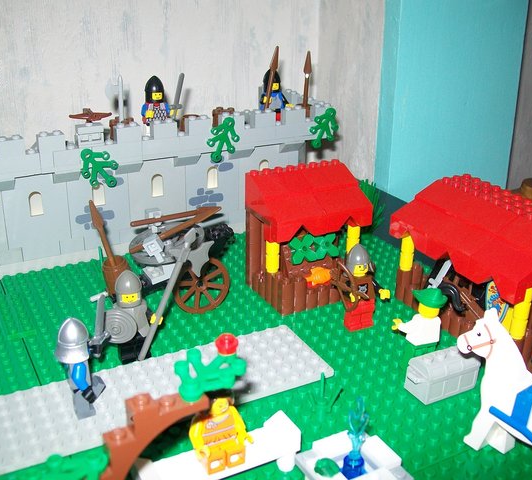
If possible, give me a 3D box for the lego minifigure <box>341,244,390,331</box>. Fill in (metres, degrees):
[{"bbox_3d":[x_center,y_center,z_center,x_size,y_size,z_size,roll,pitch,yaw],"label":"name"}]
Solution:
[{"bbox_3d":[0.051,0.026,0.351,0.025,0.045,0.018,-9,24,-22],"label":"lego minifigure"}]

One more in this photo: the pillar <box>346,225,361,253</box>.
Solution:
[{"bbox_3d":[0.054,-0.003,0.409,0.008,0.028,0.008,-11,26,-26],"label":"pillar"}]

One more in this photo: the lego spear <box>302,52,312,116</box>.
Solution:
[{"bbox_3d":[0.030,-0.110,0.479,0.006,0.050,0.004,-11,26,-26],"label":"lego spear"}]

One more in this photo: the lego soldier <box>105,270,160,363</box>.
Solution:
[{"bbox_3d":[-0.062,0.039,0.313,0.026,0.045,0.019,-11,25,-26],"label":"lego soldier"}]

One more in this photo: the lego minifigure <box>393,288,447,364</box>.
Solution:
[{"bbox_3d":[0.074,0.042,0.321,0.023,0.042,0.021,-9,24,-22],"label":"lego minifigure"}]

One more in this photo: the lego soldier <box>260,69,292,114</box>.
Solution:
[{"bbox_3d":[0.007,-0.097,0.469,0.026,0.045,0.017,-11,26,-26],"label":"lego soldier"}]

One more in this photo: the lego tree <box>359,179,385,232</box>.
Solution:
[{"bbox_3d":[0.068,-0.023,0.472,0.029,0.041,0.029,-11,25,-26],"label":"lego tree"}]

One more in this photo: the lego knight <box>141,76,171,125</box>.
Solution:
[{"bbox_3d":[-0.072,-0.086,0.427,0.024,0.045,0.016,-11,25,-26],"label":"lego knight"}]

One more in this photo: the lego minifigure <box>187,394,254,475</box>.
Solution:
[{"bbox_3d":[-0.017,0.072,0.256,0.026,0.030,0.018,-11,26,-26],"label":"lego minifigure"}]

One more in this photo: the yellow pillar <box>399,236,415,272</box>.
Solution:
[{"bbox_3d":[0.084,0.005,0.392,0.008,0.028,0.008,-11,26,-26],"label":"yellow pillar"}]

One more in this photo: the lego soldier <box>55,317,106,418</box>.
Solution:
[{"bbox_3d":[-0.078,0.052,0.280,0.022,0.047,0.023,-11,26,-26],"label":"lego soldier"}]

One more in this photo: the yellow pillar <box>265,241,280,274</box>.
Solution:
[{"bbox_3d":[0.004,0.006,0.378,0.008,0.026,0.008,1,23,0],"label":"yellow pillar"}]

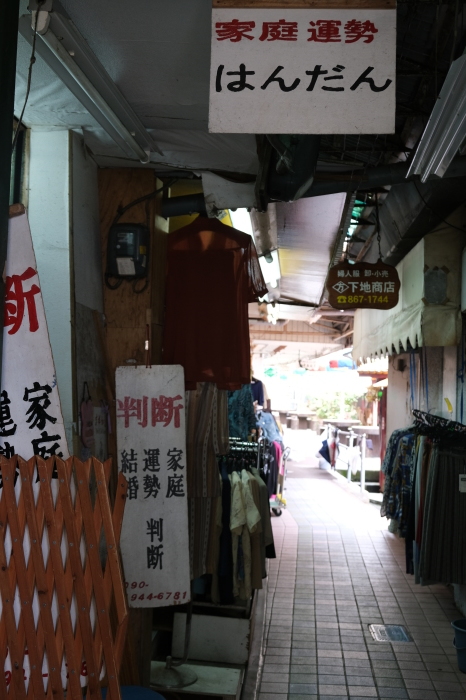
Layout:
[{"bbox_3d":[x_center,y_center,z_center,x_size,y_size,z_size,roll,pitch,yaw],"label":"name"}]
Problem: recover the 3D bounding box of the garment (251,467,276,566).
[{"bbox_3d":[0.130,0.944,4.600,0.150,0.560,0.430,2,-3,-20],"label":"garment"}]

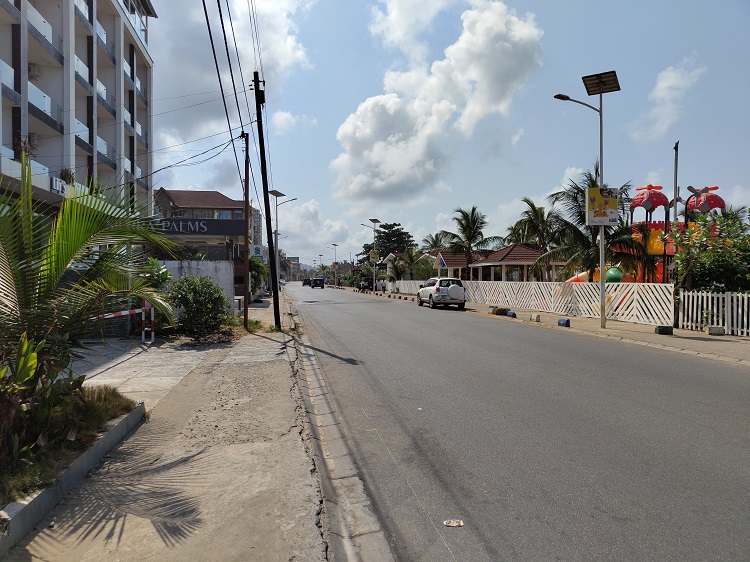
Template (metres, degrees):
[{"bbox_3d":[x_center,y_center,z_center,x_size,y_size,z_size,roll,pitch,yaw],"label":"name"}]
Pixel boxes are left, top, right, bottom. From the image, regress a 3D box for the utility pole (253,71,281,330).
[{"bbox_3d":[-3.200,-2.390,15.600,0.450,7.770,0.350,-5,0,-10],"label":"utility pole"}]

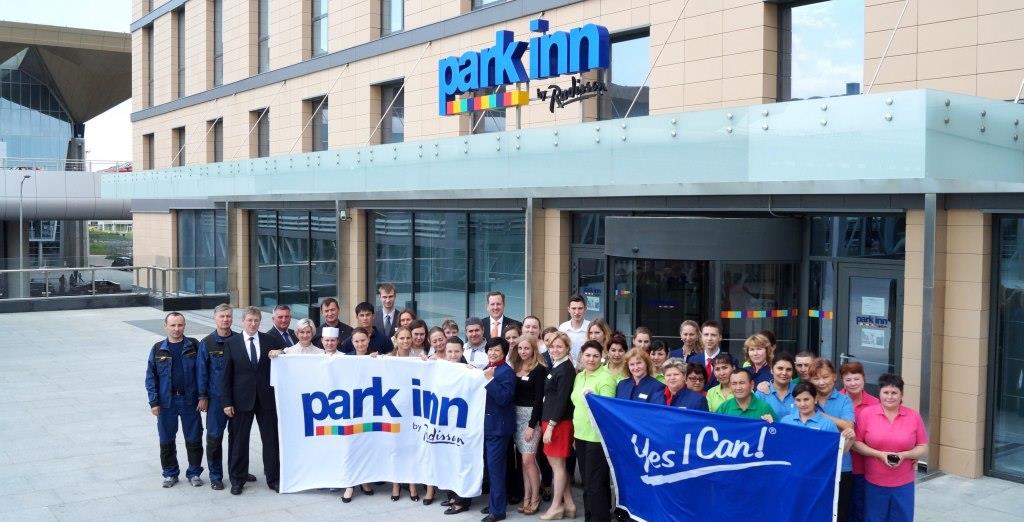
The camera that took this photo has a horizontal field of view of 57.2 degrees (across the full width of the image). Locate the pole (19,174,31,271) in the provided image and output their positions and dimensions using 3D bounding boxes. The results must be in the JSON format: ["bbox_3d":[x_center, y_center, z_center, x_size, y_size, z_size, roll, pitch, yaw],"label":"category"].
[{"bbox_3d":[-32.687,-0.609,63.166,0.750,10.270,0.250,0,3,0],"label":"pole"}]

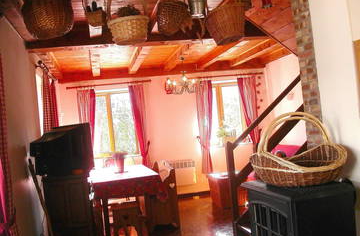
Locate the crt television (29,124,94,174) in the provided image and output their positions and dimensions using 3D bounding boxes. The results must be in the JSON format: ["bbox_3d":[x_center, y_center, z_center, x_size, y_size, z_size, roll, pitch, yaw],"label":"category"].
[{"bbox_3d":[-1.281,0.337,4.074,0.570,0.490,0.470,-7,-3,37],"label":"crt television"}]

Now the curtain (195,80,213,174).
[{"bbox_3d":[0.490,0.169,7.608,0.320,1.760,0.100,-5,-2,-11],"label":"curtain"}]

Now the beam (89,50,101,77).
[{"bbox_3d":[-1.290,-0.885,6.066,0.123,0.126,2.457,-6,-2,-12],"label":"beam"}]

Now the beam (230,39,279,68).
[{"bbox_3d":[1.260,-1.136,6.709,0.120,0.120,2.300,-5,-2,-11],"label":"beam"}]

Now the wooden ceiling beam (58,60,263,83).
[{"bbox_3d":[-0.263,-0.899,7.547,4.000,0.180,0.150,-5,-2,-11],"label":"wooden ceiling beam"}]

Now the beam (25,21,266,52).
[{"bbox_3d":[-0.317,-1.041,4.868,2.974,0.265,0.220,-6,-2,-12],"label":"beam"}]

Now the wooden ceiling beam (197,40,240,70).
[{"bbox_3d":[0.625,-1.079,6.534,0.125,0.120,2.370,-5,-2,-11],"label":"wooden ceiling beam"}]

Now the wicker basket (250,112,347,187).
[{"bbox_3d":[0.847,0.225,2.912,0.622,0.521,0.479,-6,-2,6],"label":"wicker basket"}]

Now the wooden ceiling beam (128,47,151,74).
[{"bbox_3d":[-0.648,-0.947,6.225,0.123,0.126,2.432,-6,-2,-12],"label":"wooden ceiling beam"}]

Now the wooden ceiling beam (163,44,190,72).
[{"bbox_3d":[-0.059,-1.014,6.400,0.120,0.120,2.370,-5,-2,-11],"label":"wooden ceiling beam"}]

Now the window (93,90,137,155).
[{"bbox_3d":[-1.298,0.143,7.453,0.930,1.260,0.100,-5,-2,-11],"label":"window"}]

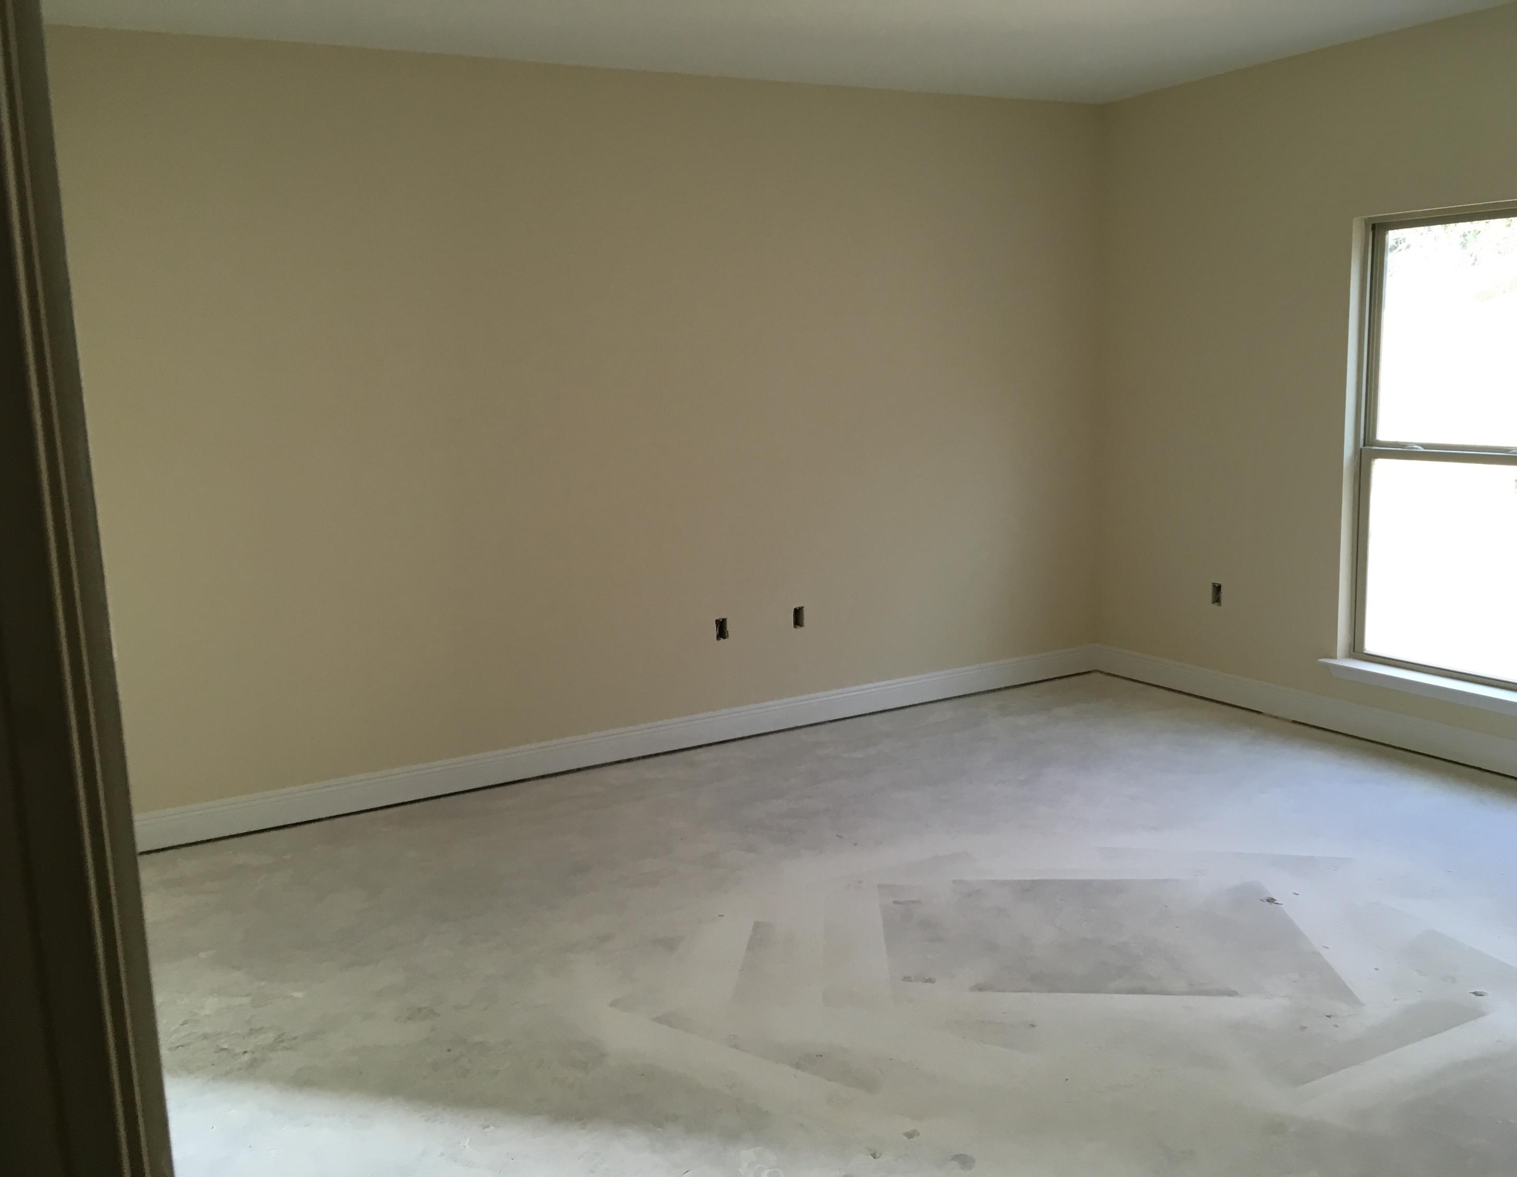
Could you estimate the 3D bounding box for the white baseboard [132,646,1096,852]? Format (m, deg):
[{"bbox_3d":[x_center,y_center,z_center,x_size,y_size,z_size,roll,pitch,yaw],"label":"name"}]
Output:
[{"bbox_3d":[-0.237,0.599,5.670,4.482,0.135,0.020,-7,11,-28],"label":"white baseboard"}]

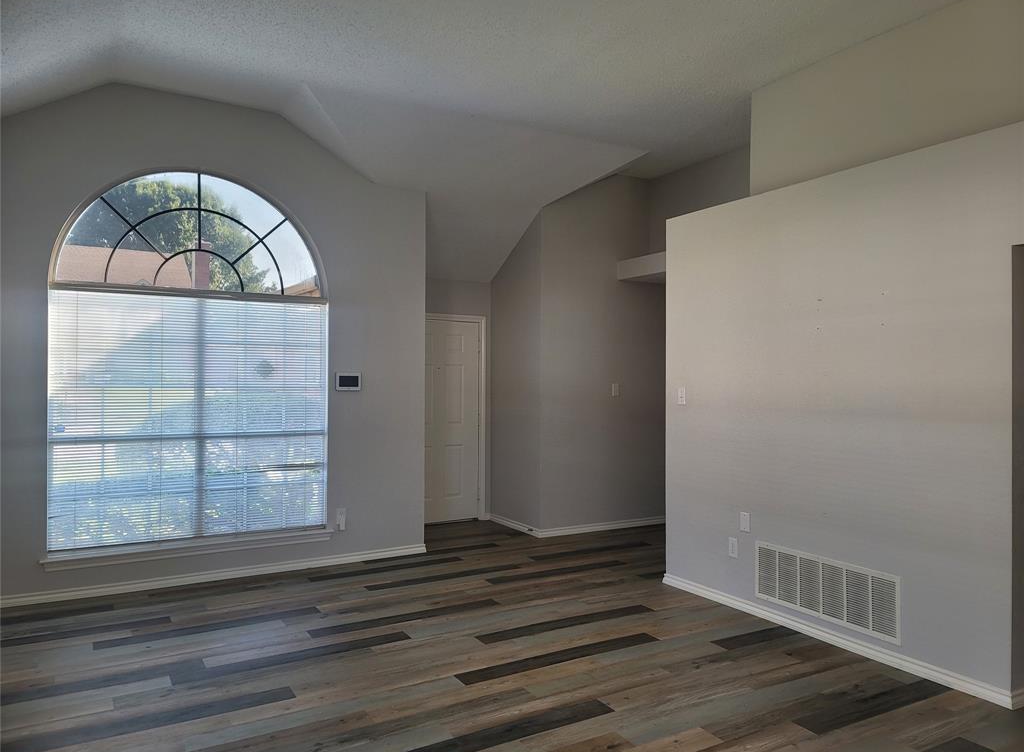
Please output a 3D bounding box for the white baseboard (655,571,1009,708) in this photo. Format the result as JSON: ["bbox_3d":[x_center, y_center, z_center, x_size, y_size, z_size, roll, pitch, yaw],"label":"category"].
[{"bbox_3d":[1.682,1.459,4.322,0.016,0.075,2.332,0,0,-29],"label":"white baseboard"}]

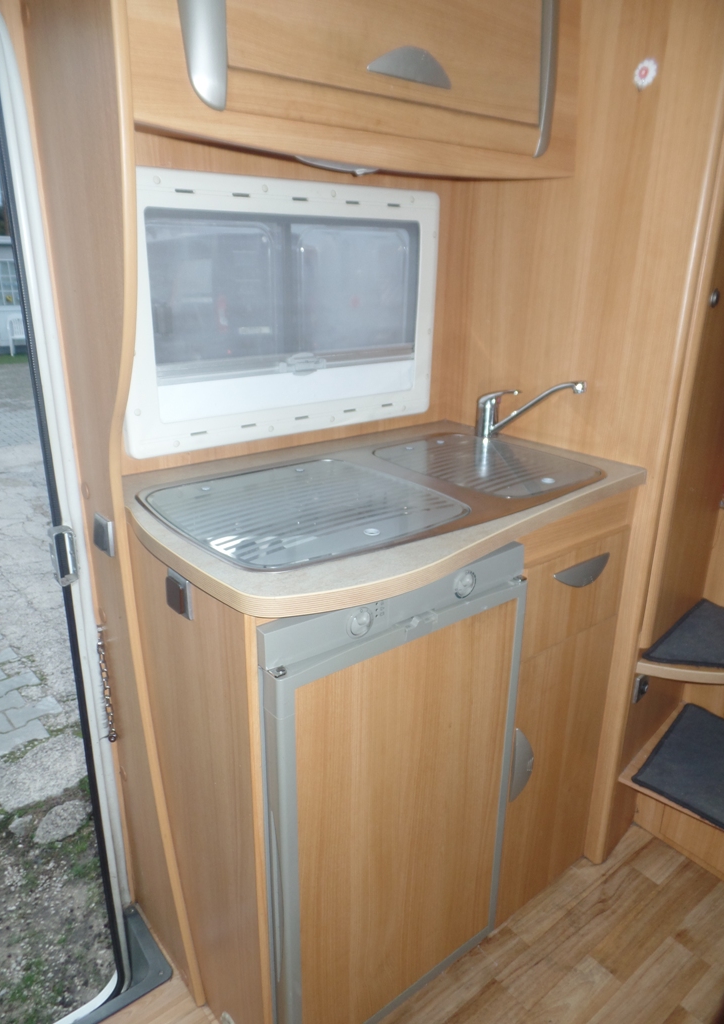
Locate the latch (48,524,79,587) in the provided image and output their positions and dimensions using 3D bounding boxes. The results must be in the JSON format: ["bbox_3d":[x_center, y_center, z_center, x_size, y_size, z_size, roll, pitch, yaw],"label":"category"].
[{"bbox_3d":[-0.507,0.072,1.161,0.036,0.098,0.035,-14,24,-35],"label":"latch"}]

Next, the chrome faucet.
[{"bbox_3d":[0.333,-0.203,1.367,0.050,0.145,0.262,-14,24,-35],"label":"chrome faucet"}]

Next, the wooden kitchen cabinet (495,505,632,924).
[{"bbox_3d":[0.235,0.333,1.514,0.309,0.908,0.506,-14,24,-35],"label":"wooden kitchen cabinet"}]

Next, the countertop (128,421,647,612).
[{"bbox_3d":[0.052,-0.040,1.161,0.853,0.028,0.604,-14,24,-35],"label":"countertop"}]

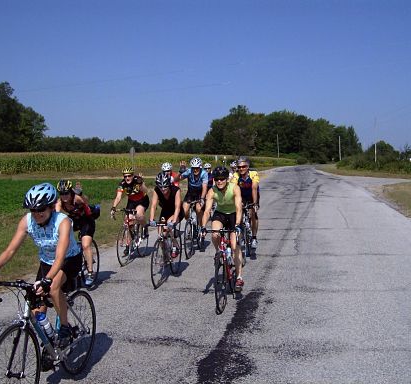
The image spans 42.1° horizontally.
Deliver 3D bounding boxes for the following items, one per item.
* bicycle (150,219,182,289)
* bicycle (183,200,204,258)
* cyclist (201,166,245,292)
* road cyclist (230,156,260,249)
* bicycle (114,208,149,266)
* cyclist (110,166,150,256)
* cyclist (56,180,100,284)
[{"bbox_3d":[-0.531,0.794,7.664,0.440,0.980,1.660,1,3,12],"label":"bicycle"},{"bbox_3d":[-0.173,0.667,9.852,0.440,0.980,1.660,1,3,13],"label":"bicycle"},{"bbox_3d":[0.264,0.474,6.499,0.530,1.570,0.930,1,3,13],"label":"cyclist"},{"bbox_3d":[0.752,0.207,9.211,0.540,1.610,0.920,1,3,12],"label":"road cyclist"},{"bbox_3d":[-1.221,0.701,9.147,0.440,0.980,1.660,1,3,11],"label":"bicycle"},{"bbox_3d":[-1.218,0.341,9.126,0.640,1.560,0.880,1,3,11],"label":"cyclist"},{"bbox_3d":[-1.510,0.517,6.627,0.500,1.400,0.930,1,3,9],"label":"cyclist"}]

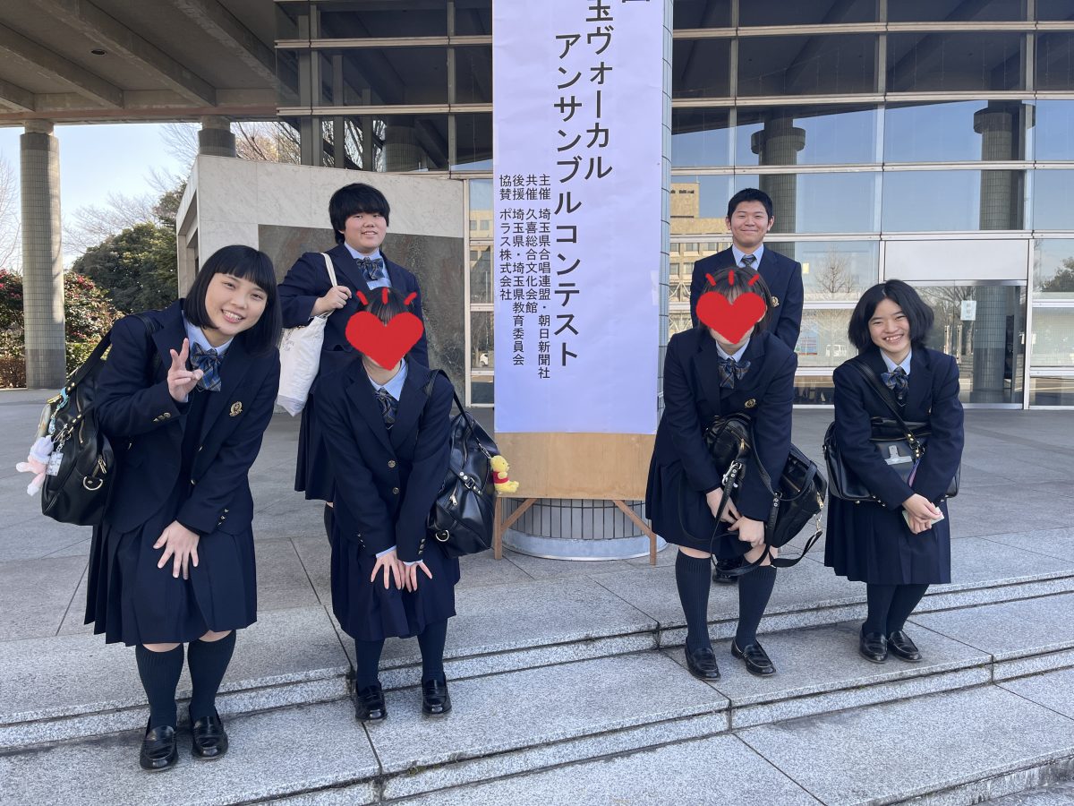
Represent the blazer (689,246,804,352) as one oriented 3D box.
[{"bbox_3d":[0.902,-0.325,3.460,0.490,0.690,0.280,1,4,10],"label":"blazer"}]

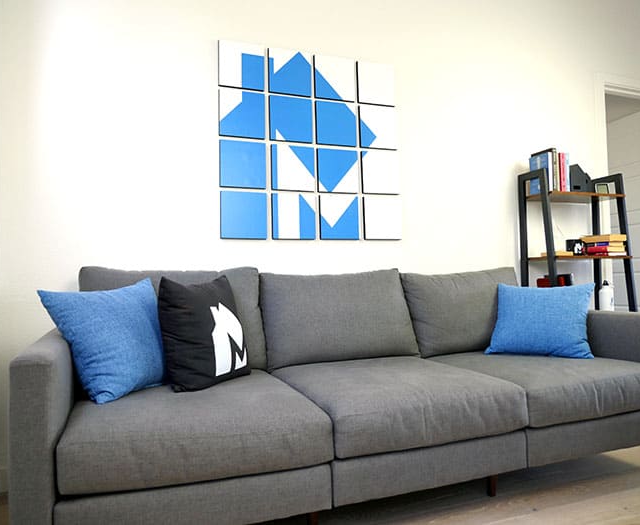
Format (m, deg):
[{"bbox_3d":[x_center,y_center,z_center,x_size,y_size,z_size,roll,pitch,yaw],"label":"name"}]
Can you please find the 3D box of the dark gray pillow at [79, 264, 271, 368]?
[{"bbox_3d":[-0.600,0.256,2.013,0.725,0.460,0.180,-1,-17,-20],"label":"dark gray pillow"}]

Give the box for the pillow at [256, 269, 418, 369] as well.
[{"bbox_3d":[0.081,0.254,2.266,0.725,0.460,0.180,-1,-17,-20],"label":"pillow"}]

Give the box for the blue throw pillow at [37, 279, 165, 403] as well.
[{"bbox_3d":[-0.690,0.254,1.718,0.150,0.440,0.440,-39,-20,25],"label":"blue throw pillow"}]

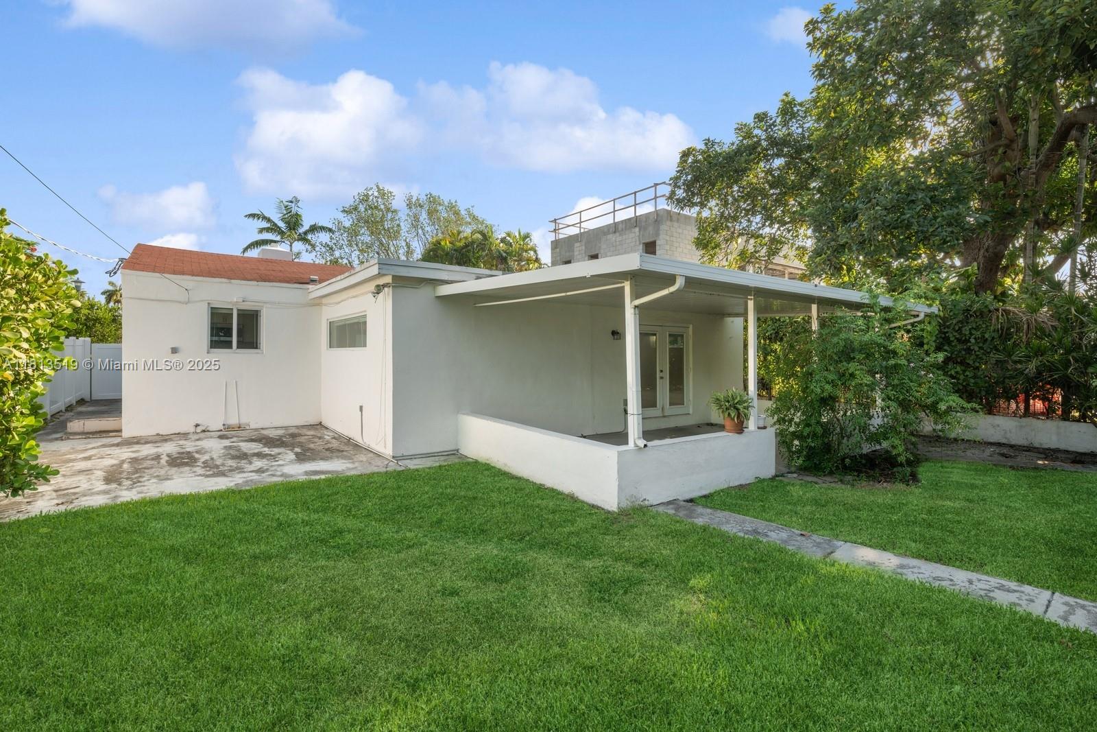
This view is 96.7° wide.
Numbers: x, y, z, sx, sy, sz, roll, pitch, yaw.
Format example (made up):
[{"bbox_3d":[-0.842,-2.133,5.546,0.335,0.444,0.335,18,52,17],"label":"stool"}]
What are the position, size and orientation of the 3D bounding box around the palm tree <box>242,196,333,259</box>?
[{"bbox_3d":[-12.050,-3.150,22.500,4.200,9.100,4.000,0,0,0],"label":"palm tree"}]

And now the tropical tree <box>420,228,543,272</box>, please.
[{"bbox_3d":[-3.300,-2.600,24.000,6.100,8.000,4.800,0,0,0],"label":"tropical tree"}]

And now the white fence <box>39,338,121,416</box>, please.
[{"bbox_3d":[-11.100,0.180,12.200,1.300,1.870,6.300,0,0,-37],"label":"white fence"}]

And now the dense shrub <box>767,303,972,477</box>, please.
[{"bbox_3d":[4.460,0.270,7.000,2.500,2.320,2.300,0,0,35],"label":"dense shrub"}]

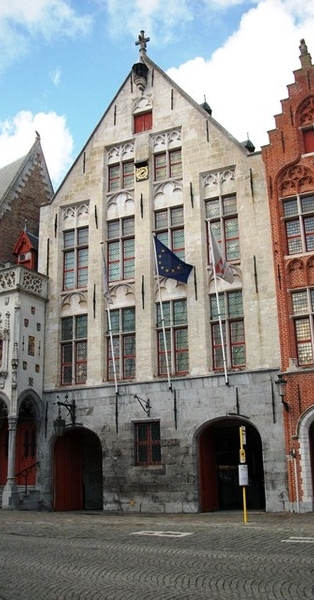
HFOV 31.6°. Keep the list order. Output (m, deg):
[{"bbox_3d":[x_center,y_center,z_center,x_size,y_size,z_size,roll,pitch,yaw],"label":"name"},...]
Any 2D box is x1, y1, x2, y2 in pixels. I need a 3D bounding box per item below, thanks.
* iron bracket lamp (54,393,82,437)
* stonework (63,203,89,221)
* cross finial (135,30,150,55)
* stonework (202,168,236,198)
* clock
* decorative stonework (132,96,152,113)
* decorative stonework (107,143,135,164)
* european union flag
[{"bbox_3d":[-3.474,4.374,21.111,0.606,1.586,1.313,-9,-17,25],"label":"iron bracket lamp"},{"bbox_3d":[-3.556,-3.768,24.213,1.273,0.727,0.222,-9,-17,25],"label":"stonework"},{"bbox_3d":[-0.633,-11.592,24.945,0.707,1.232,0.687,-9,-17,25],"label":"cross finial"},{"bbox_3d":[2.384,-4.514,21.392,1.363,1.010,0.222,-9,-17,25],"label":"stonework"},{"bbox_3d":[-0.603,-5.203,22.922,0.596,0.576,0.121,-9,-17,25],"label":"clock"},{"bbox_3d":[-0.611,-8.464,23.977,0.919,0.768,0.222,-9,-17,25],"label":"decorative stonework"},{"bbox_3d":[-1.558,-6.309,23.880,1.333,0.828,0.222,-9,-17,25],"label":"decorative stonework"},{"bbox_3d":[0.630,-1.484,20.305,1.515,2.000,0.505,-9,-17,25],"label":"european union flag"}]

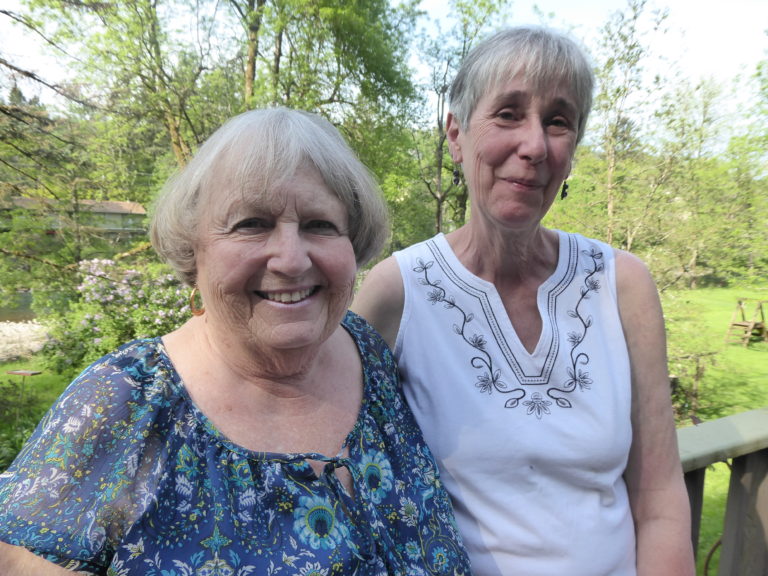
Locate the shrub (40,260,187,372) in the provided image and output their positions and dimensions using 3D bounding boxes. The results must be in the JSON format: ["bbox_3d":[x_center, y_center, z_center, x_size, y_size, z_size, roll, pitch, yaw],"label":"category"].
[{"bbox_3d":[-5.550,0.650,11.400,3.400,2.450,2.700,0,9,0],"label":"shrub"}]

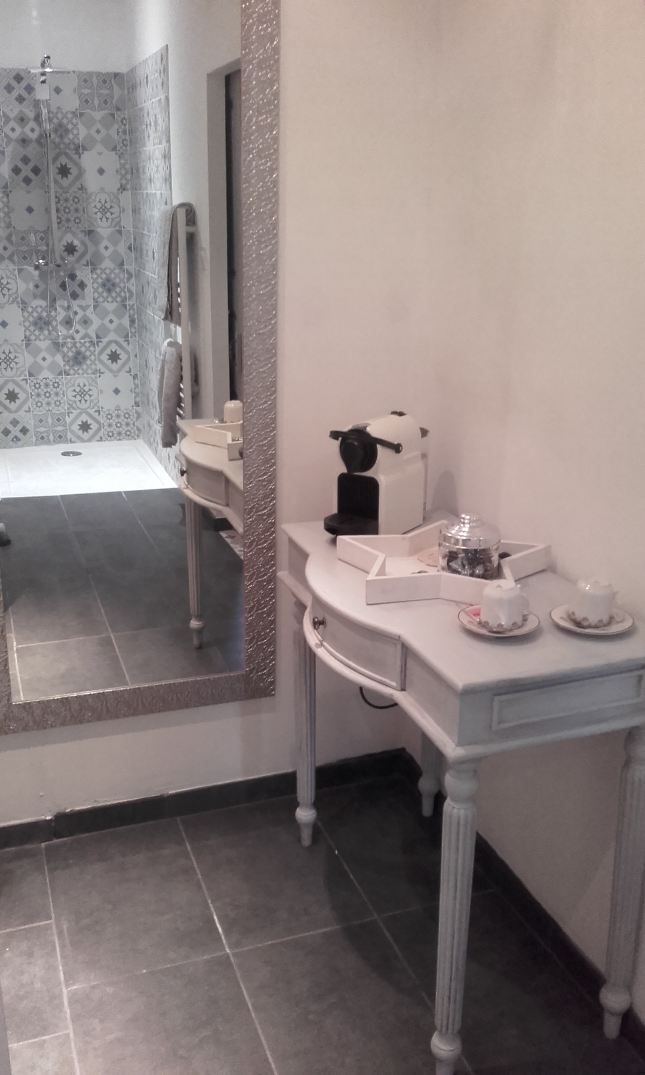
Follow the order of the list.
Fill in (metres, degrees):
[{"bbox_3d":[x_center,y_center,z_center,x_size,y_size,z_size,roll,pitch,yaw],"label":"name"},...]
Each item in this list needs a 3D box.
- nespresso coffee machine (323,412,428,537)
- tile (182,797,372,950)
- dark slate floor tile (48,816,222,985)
[{"bbox_3d":[0.111,-0.124,1.798,0.120,0.235,0.315,12,21,31],"label":"nespresso coffee machine"},{"bbox_3d":[-0.113,0.711,1.946,0.304,0.010,0.450,-6,19,-19],"label":"tile"},{"bbox_3d":[-0.398,0.737,1.851,0.299,0.010,0.446,-6,19,-19],"label":"dark slate floor tile"}]

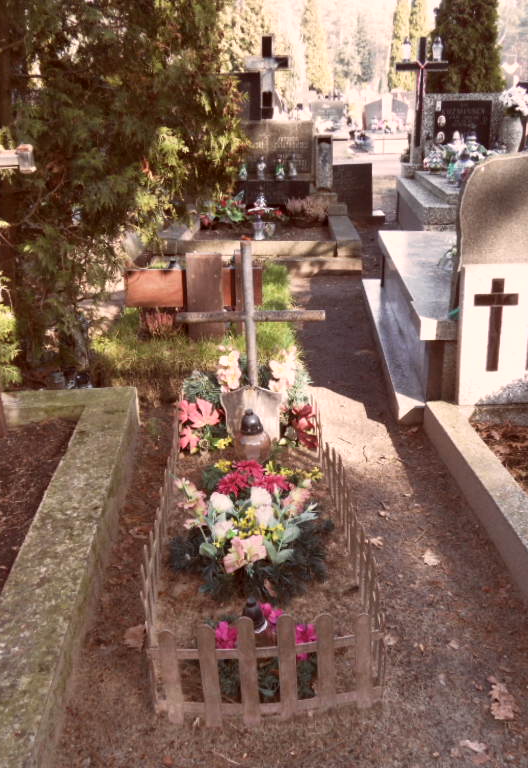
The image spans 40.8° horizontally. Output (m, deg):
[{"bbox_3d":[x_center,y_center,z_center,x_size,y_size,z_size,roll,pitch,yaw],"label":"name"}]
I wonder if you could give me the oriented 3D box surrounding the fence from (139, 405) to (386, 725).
[{"bbox_3d":[-0.030,0.410,2.341,0.600,0.300,1.450,-2,22,-3],"label":"fence"}]

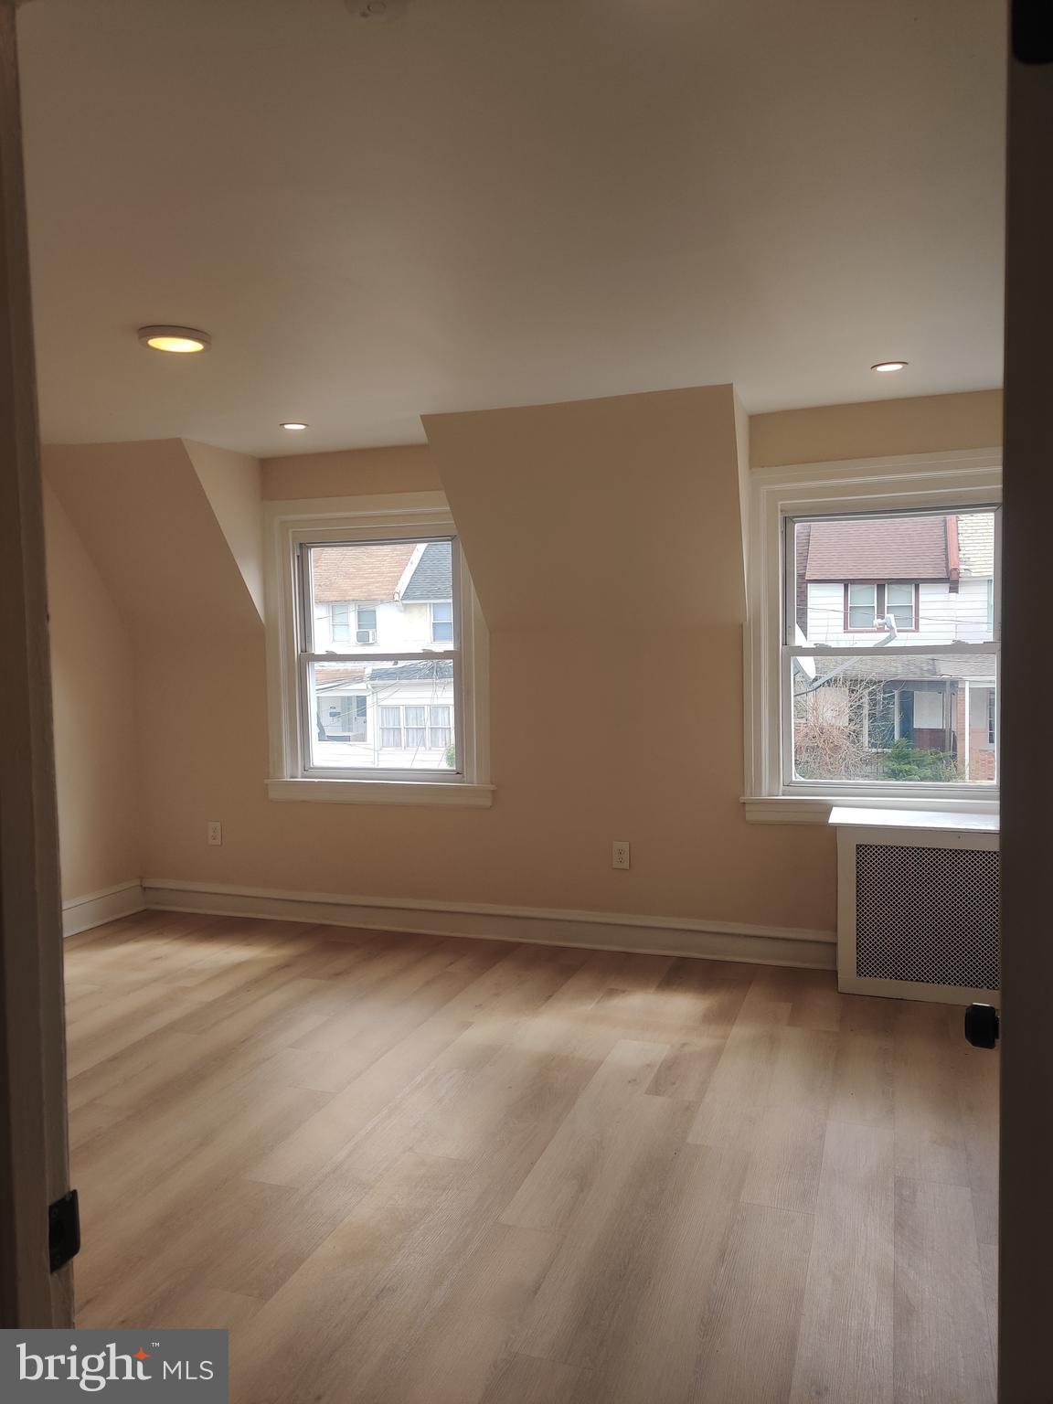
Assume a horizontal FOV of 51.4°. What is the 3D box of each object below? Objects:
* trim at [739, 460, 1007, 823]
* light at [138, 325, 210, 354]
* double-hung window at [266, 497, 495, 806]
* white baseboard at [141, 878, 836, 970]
[{"bbox_3d":[1.453,-0.229,4.382,1.179,1.473,0.118,0,4,20],"label":"trim"},{"bbox_3d":[-1.022,-1.054,3.188,0.200,0.028,0.200,-1,3,0],"label":"light"},{"bbox_3d":[-0.719,-0.245,5.166,1.179,1.459,0.118,0,4,20],"label":"double-hung window"},{"bbox_3d":[-0.351,1.011,5.104,3.477,0.162,0.029,0,4,20],"label":"white baseboard"}]

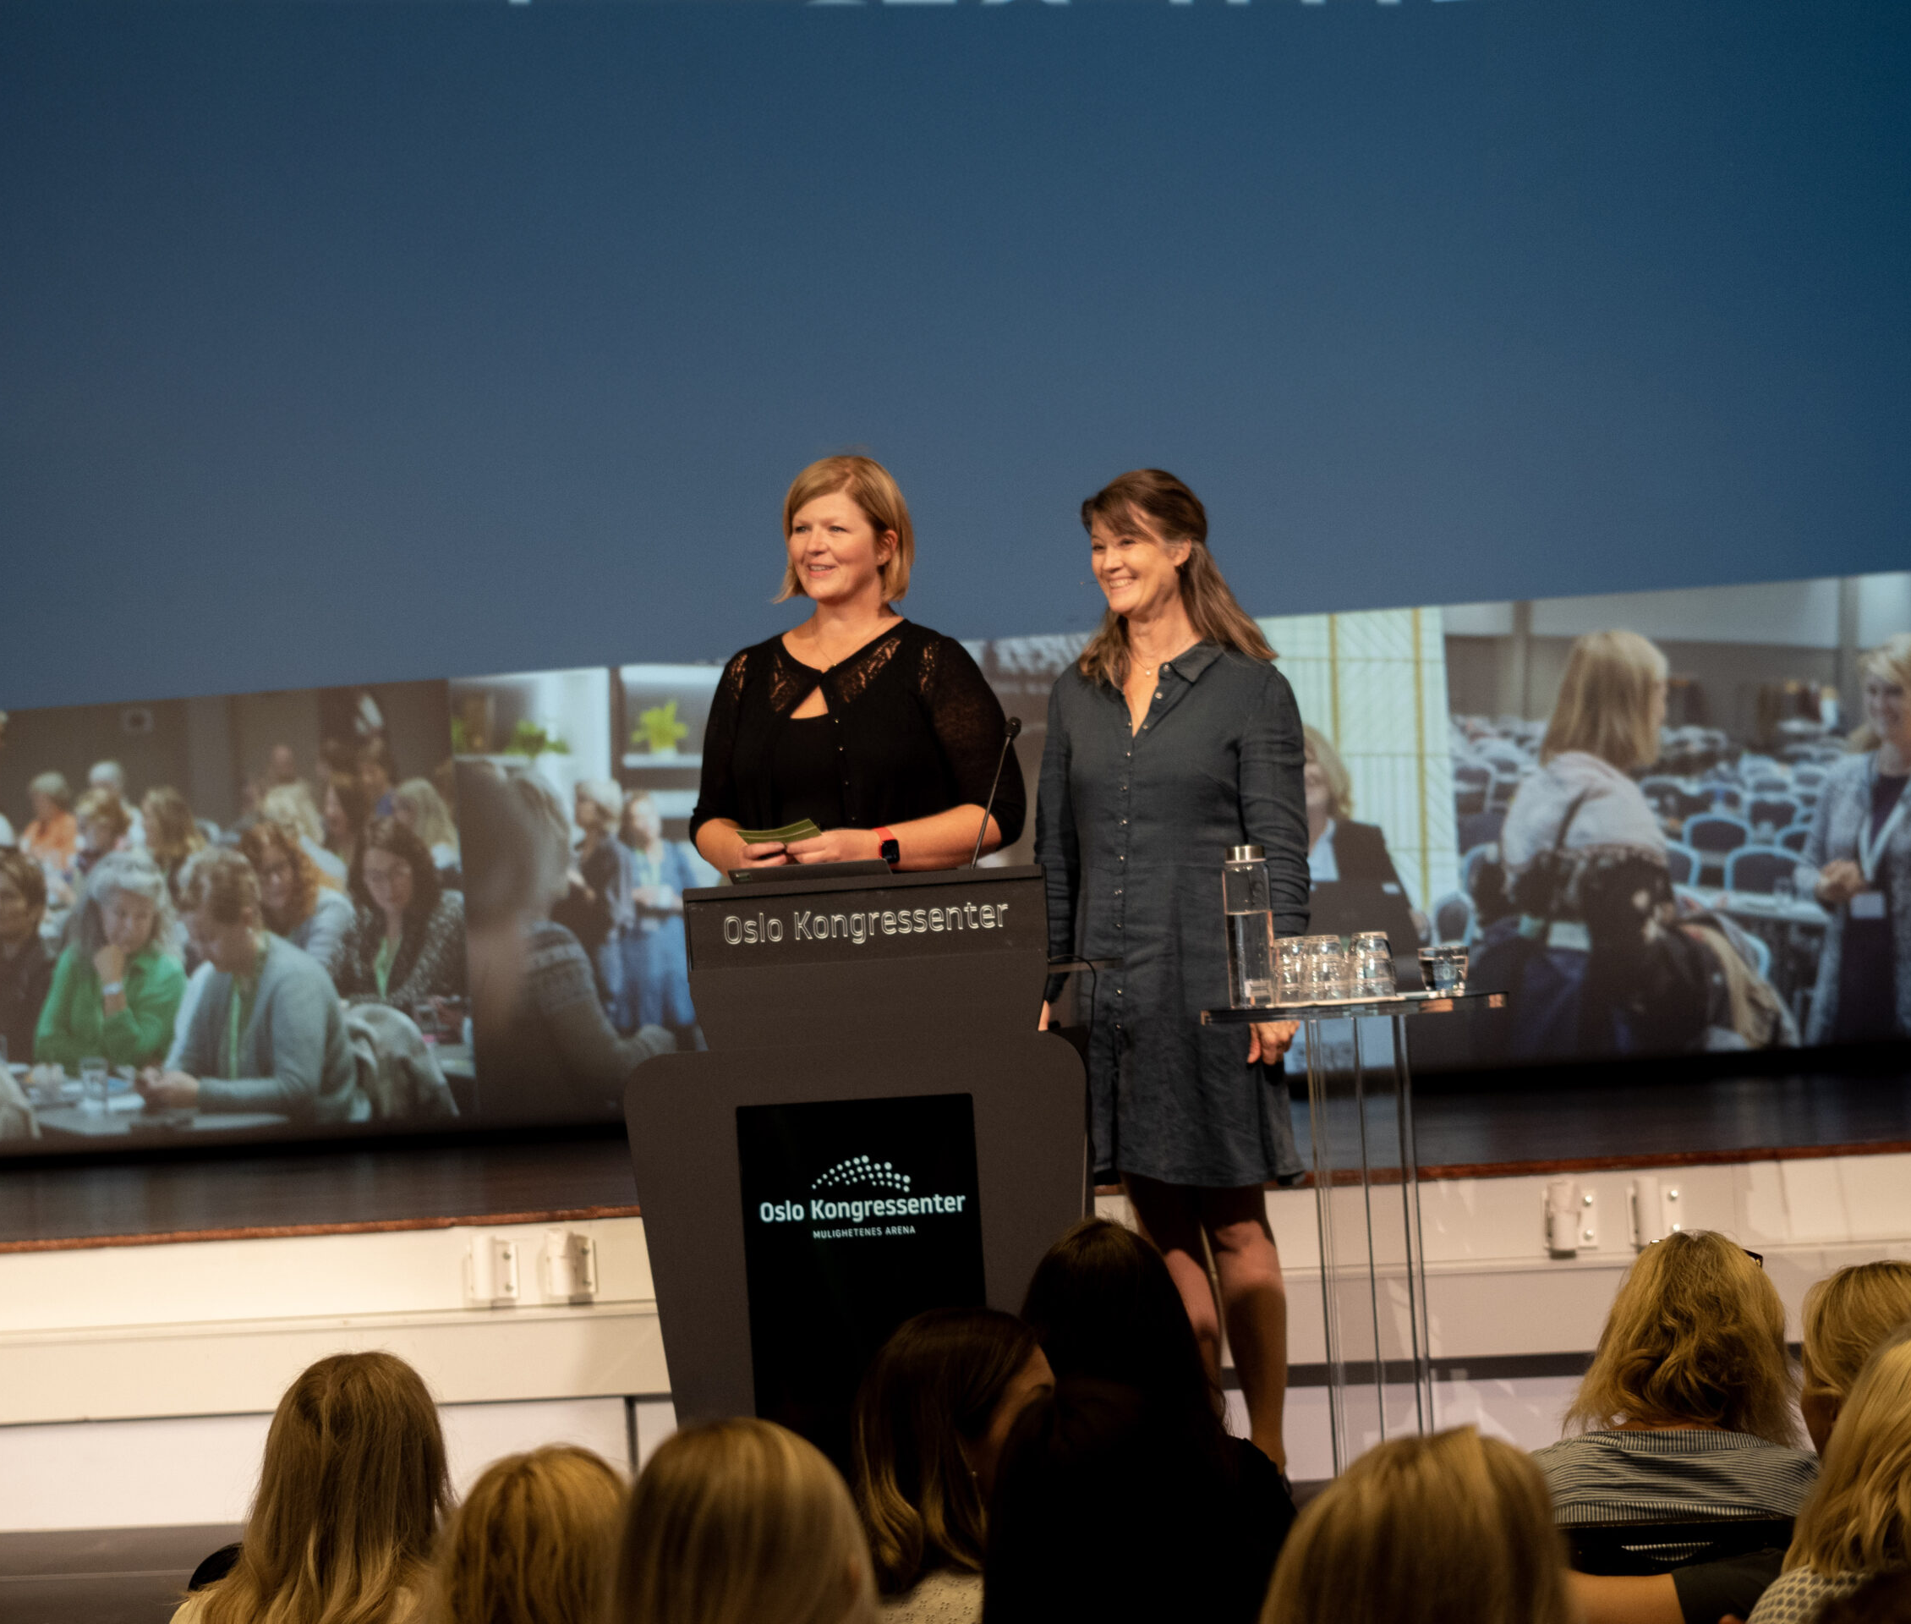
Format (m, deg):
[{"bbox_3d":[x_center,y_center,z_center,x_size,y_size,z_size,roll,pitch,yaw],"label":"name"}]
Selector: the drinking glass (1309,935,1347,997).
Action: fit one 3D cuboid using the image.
[{"bbox_3d":[0.594,0.248,11.970,0.075,0.103,0.075,-4,-1,0],"label":"drinking glass"}]

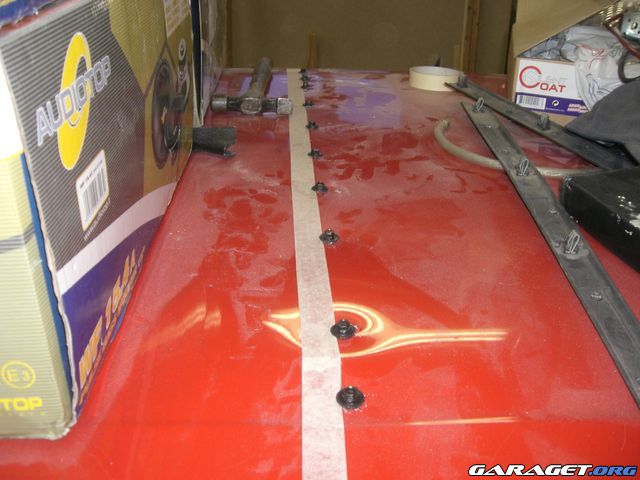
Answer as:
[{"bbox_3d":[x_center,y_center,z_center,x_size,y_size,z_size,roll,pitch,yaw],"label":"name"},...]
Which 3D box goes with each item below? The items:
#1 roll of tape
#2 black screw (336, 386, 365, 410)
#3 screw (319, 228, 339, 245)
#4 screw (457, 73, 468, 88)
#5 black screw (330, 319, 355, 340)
[{"bbox_3d":[0.192,-0.267,1.163,0.083,0.025,0.083,4,23,0],"label":"roll of tape"},{"bbox_3d":[0.019,0.097,0.440,0.018,0.010,0.018,2,33,0],"label":"black screw"},{"bbox_3d":[0.009,-0.004,0.633,0.018,0.010,0.018,2,27,0],"label":"screw"},{"bbox_3d":[0.223,-0.250,1.100,0.018,0.022,0.015,3,23,0],"label":"screw"},{"bbox_3d":[0.017,0.061,0.492,0.018,0.010,0.018,2,31,0],"label":"black screw"}]

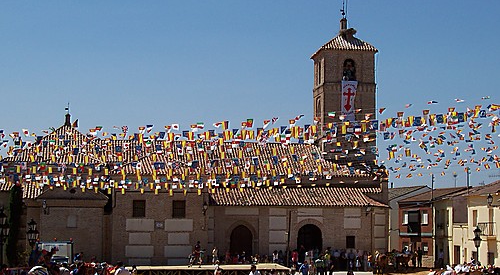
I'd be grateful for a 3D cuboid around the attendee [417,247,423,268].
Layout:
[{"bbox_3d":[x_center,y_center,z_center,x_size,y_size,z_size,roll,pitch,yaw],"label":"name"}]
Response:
[{"bbox_3d":[14.461,10.207,87.271,0.500,1.700,0.350,0,-5,0],"label":"attendee"}]

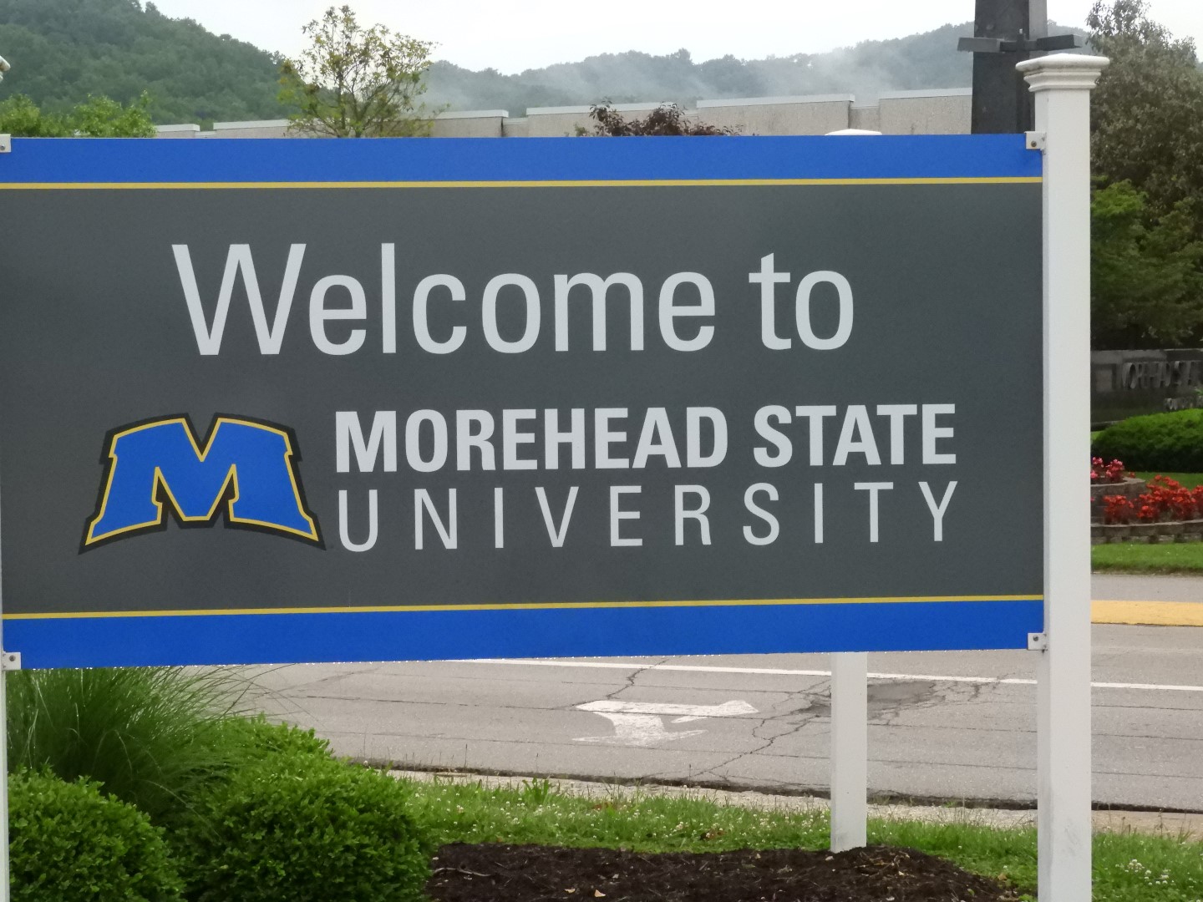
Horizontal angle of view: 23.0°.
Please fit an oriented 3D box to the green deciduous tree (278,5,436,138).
[{"bbox_3d":[-3.771,-3.948,46.152,3.000,6.000,3.000,-1,3,0],"label":"green deciduous tree"}]

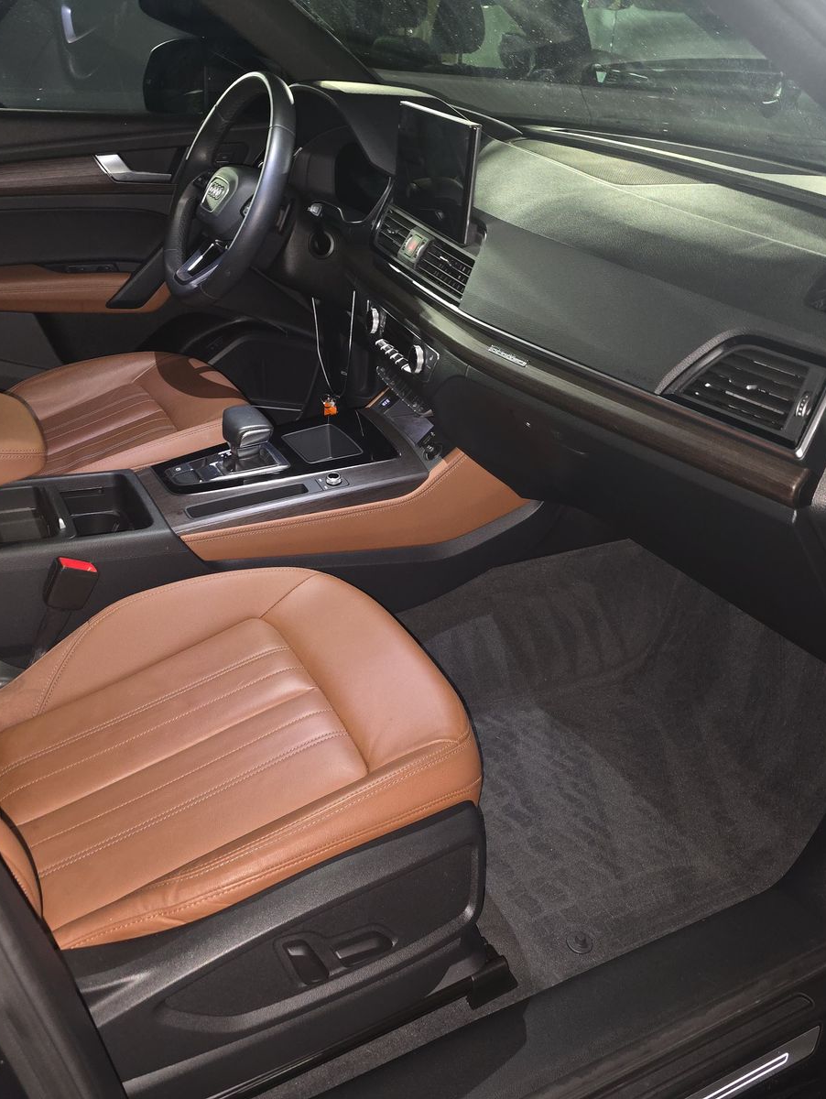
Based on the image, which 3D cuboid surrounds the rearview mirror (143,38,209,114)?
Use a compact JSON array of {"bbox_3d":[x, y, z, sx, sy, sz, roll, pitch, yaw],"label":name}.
[{"bbox_3d":[-0.469,-0.978,2.014,0.120,0.150,0.210,-20,37,-35],"label":"rearview mirror"}]

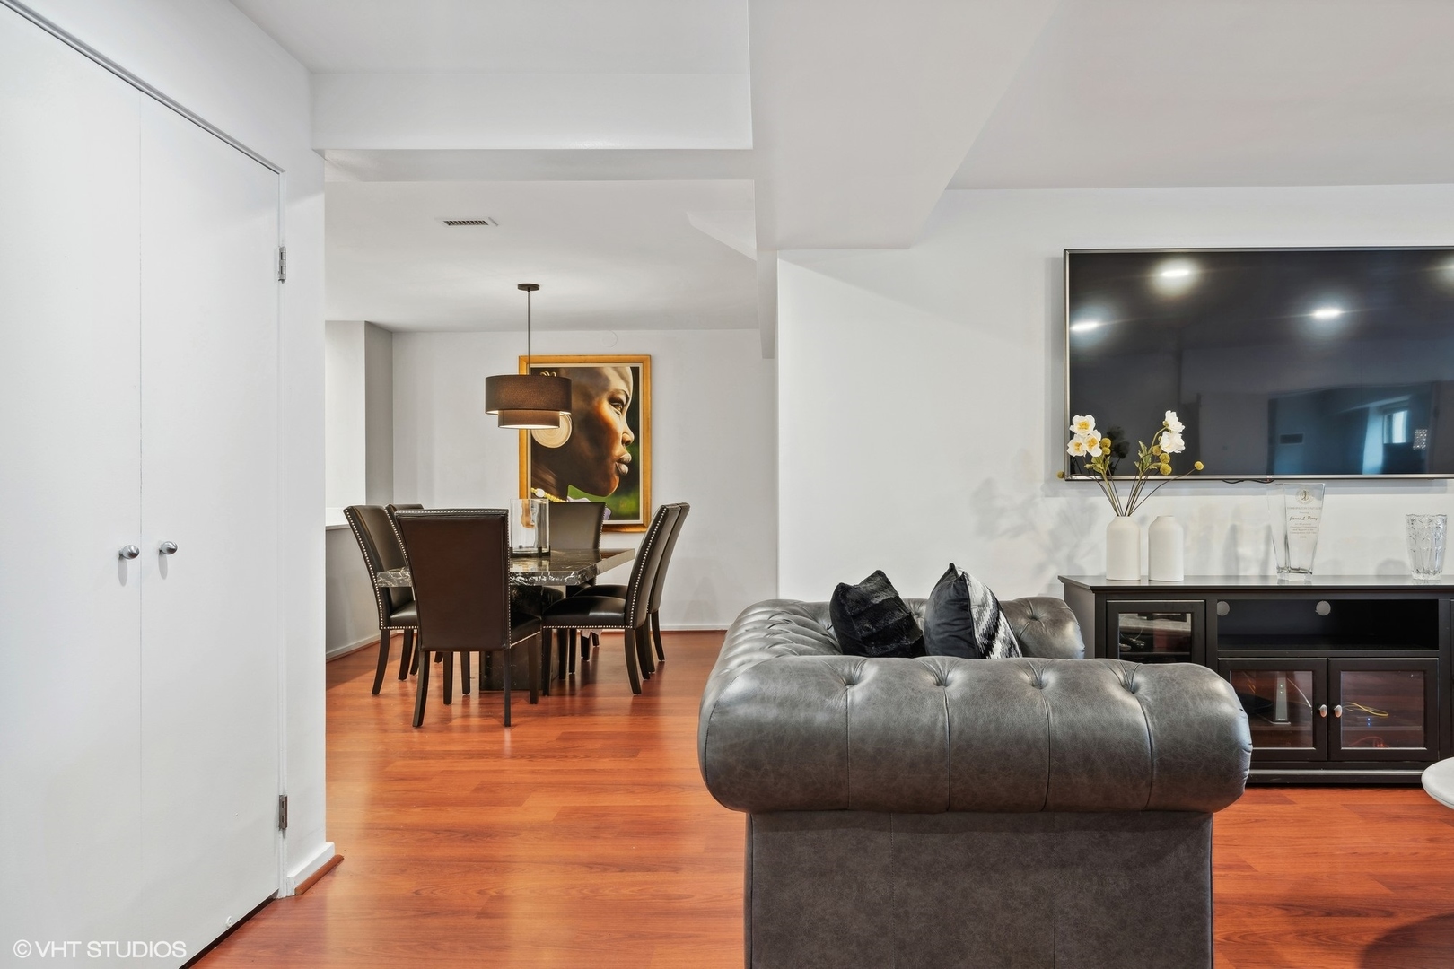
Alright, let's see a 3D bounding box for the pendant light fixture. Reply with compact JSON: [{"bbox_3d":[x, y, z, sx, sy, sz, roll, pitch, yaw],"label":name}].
[{"bbox_3d":[-1.175,-0.757,5.743,0.505,0.840,0.505,0,0,2],"label":"pendant light fixture"}]

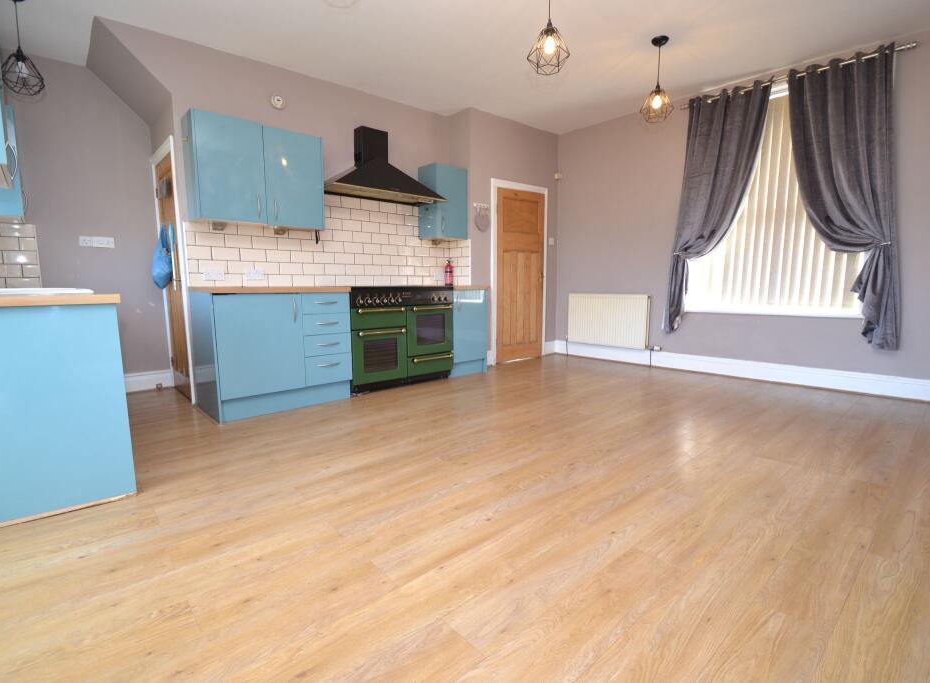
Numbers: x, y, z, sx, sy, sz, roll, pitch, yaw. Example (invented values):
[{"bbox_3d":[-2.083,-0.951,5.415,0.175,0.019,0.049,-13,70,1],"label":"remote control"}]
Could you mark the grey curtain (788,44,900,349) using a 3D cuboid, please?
[{"bbox_3d":[3.043,-1.111,3.441,0.170,2.290,0.860,-7,10,-42],"label":"grey curtain"}]

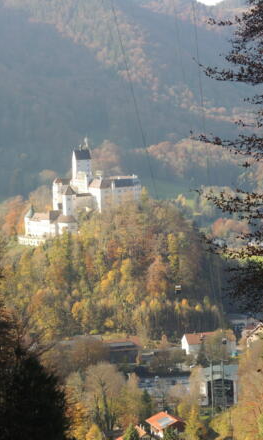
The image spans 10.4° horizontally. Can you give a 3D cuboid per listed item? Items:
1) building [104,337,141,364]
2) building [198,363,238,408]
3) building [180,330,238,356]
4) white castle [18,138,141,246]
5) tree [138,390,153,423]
[{"bbox_3d":[-3.790,54.270,600.000,13.200,9.600,10.500,-2,3,-14],"label":"building"},{"bbox_3d":[30.640,58.070,510.000,12.800,10.600,22.000,-1,3,1],"label":"building"},{"bbox_3d":[33.210,53.230,622.000,21.500,9.300,10.500,-2,3,-18],"label":"building"},{"bbox_3d":[-31.380,-17.220,855.000,64.000,62.000,44.000,-2,3,-13],"label":"white castle"},{"bbox_3d":[4.630,61.500,478.000,4.500,11.200,4.500,-1,3,0],"label":"tree"}]

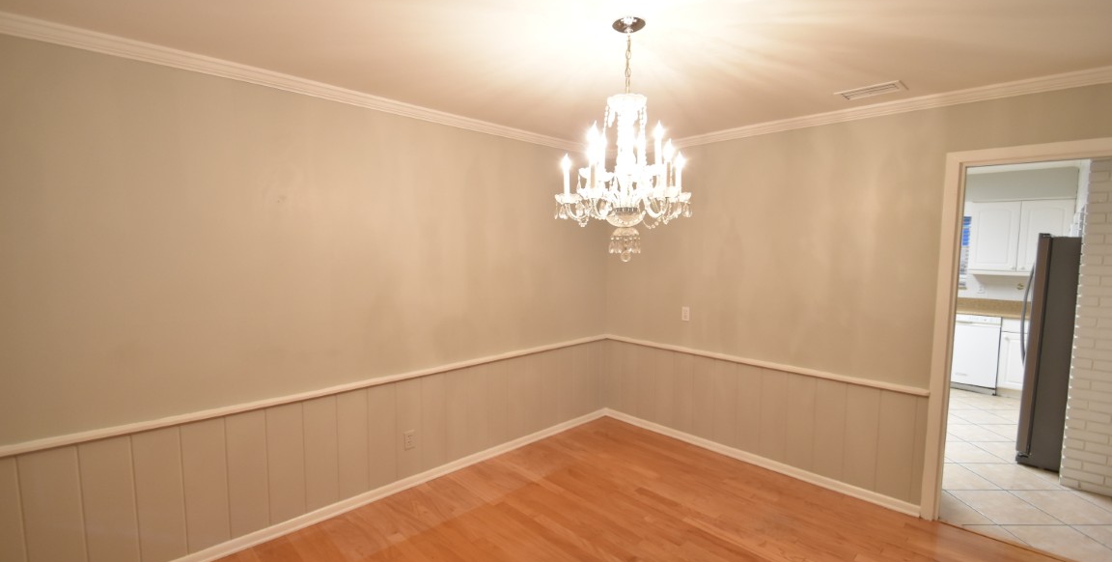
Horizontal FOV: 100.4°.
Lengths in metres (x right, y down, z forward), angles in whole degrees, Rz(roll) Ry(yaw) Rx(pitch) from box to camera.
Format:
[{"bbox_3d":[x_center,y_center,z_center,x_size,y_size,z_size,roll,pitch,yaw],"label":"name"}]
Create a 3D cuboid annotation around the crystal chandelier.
[{"bbox_3d":[0.269,-0.535,1.802,0.540,0.910,0.540,1,4,0],"label":"crystal chandelier"}]

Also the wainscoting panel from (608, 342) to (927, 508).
[{"bbox_3d":[1.291,0.925,3.503,0.030,0.690,2.400,-3,6,-44],"label":"wainscoting panel"}]

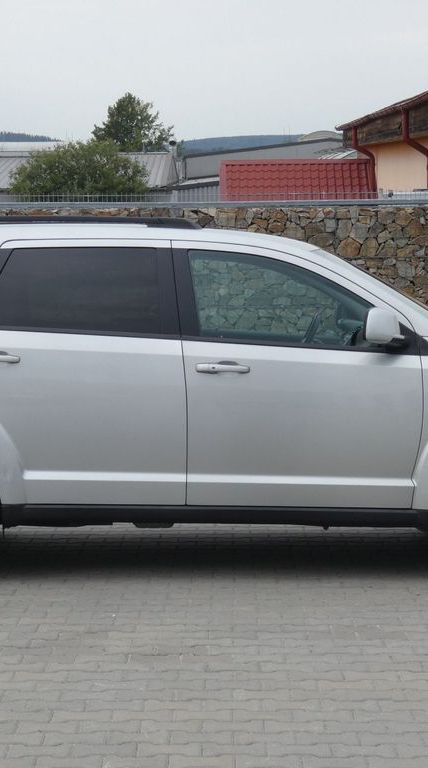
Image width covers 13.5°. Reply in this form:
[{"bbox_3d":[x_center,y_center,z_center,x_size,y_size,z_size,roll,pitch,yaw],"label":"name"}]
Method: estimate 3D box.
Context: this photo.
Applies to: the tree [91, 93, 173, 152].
[{"bbox_3d":[-4.801,-11.192,104.488,6.000,11.490,6.000,0,4,0],"label":"tree"}]

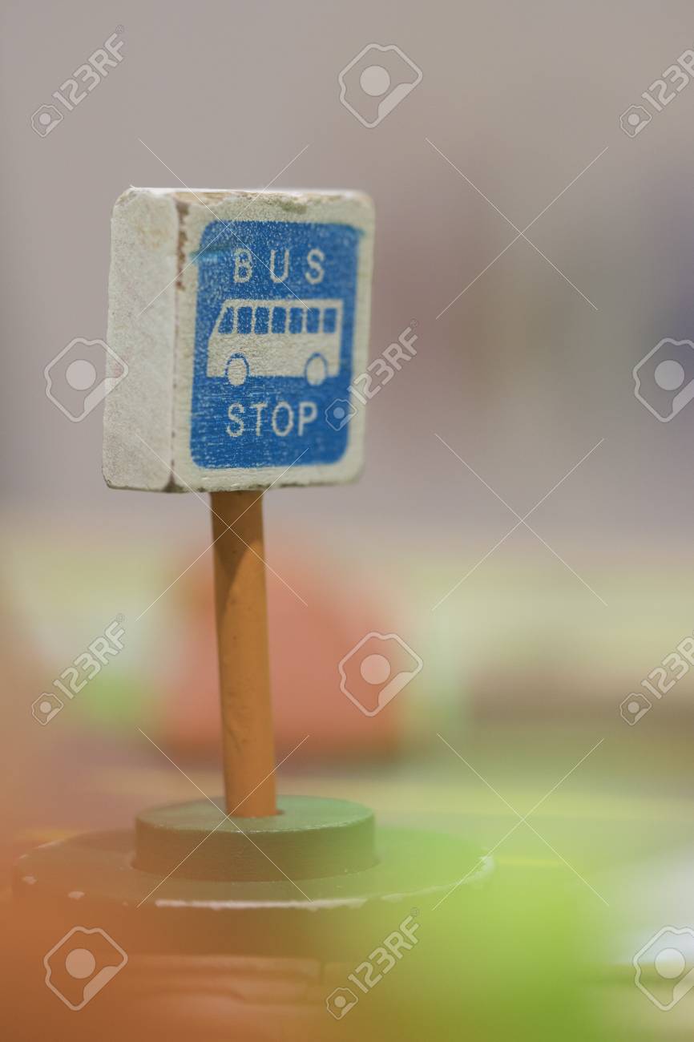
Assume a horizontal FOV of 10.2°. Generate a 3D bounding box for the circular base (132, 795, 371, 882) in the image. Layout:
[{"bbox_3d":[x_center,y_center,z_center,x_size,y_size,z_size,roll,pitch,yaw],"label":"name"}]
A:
[{"bbox_3d":[-0.013,0.045,0.556,0.034,0.007,0.034,-1,5,0],"label":"circular base"}]

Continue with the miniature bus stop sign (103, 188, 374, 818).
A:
[{"bbox_3d":[-0.015,-0.002,0.552,0.014,0.088,0.041,4,7,41],"label":"miniature bus stop sign"}]

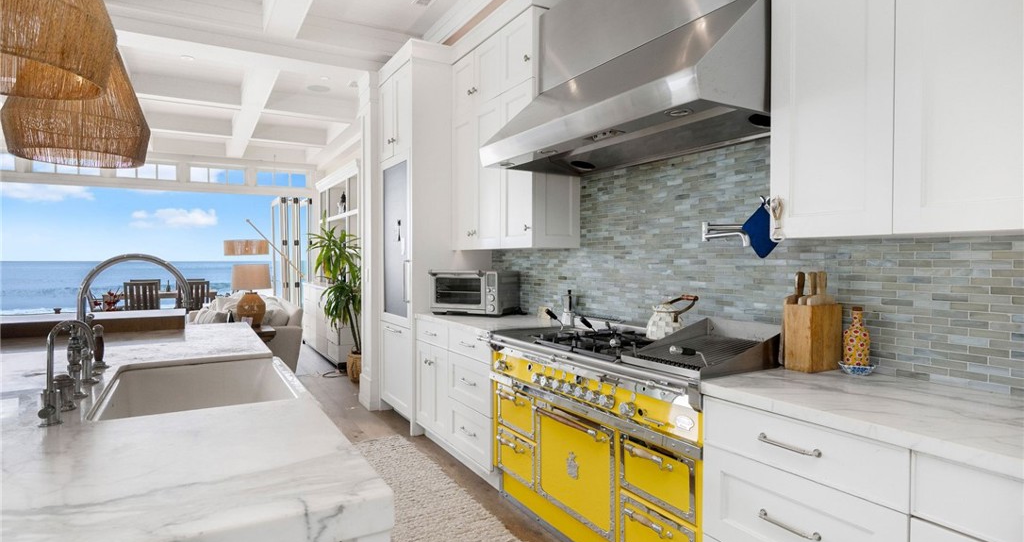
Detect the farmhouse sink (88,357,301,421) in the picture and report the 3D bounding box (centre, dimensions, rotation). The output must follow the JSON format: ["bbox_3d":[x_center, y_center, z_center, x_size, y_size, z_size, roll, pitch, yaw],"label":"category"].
[{"bbox_3d":[-1.046,0.520,1.860,0.575,0.255,0.870,-1,1,-30],"label":"farmhouse sink"}]

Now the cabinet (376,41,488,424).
[{"bbox_3d":[-0.660,-0.251,4.583,0.695,2.979,0.804,-1,1,-30],"label":"cabinet"}]

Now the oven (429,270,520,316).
[{"bbox_3d":[-0.267,0.173,3.959,0.530,0.322,0.400,0,1,25],"label":"oven"}]

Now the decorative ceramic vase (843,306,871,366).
[{"bbox_3d":[1.238,0.241,1.940,0.080,0.222,0.080,-1,1,-30],"label":"decorative ceramic vase"}]

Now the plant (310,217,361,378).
[{"bbox_3d":[-1.908,0.302,6.080,0.750,1.820,0.750,-1,1,-30],"label":"plant"}]

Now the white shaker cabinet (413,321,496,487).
[{"bbox_3d":[-0.140,0.800,3.742,0.660,0.907,1.206,-1,1,-30],"label":"white shaker cabinet"}]

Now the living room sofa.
[{"bbox_3d":[-3.433,0.765,6.784,1.050,0.869,2.250,-1,1,-30],"label":"living room sofa"}]

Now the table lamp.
[{"bbox_3d":[-2.706,0.252,5.600,0.380,0.675,0.380,-1,1,-30],"label":"table lamp"}]

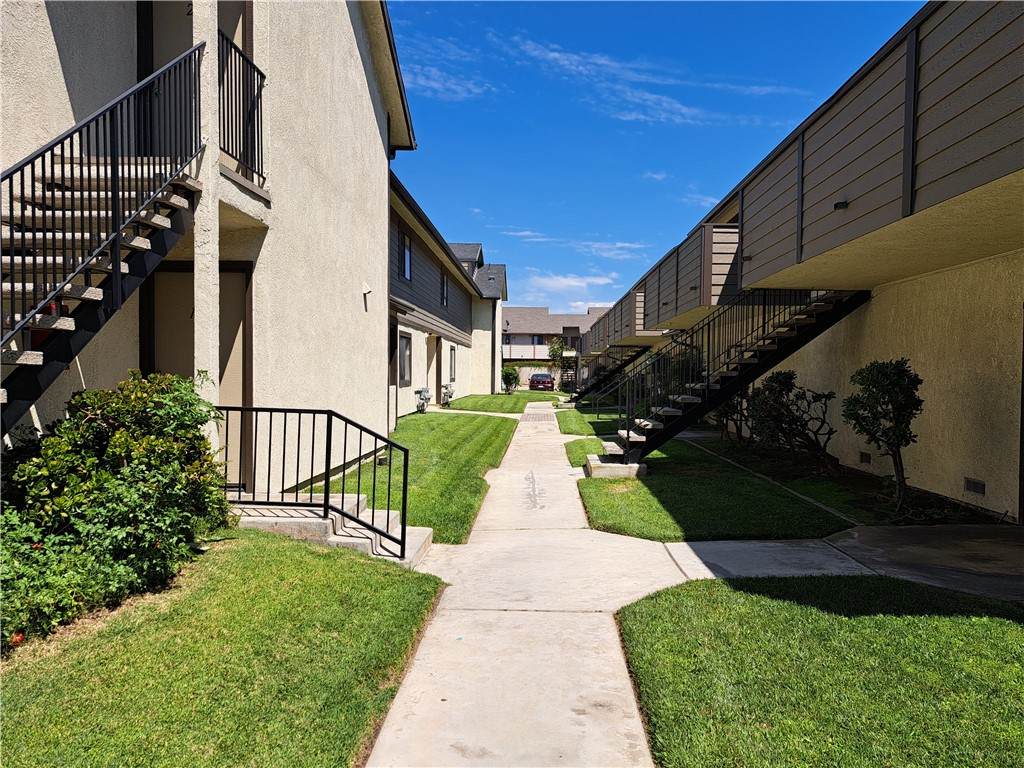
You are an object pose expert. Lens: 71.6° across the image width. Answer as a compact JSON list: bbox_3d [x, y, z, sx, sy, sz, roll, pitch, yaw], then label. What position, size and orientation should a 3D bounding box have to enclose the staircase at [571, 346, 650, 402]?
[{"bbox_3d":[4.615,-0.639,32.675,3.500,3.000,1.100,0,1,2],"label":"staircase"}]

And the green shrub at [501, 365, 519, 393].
[{"bbox_3d":[-0.090,-0.261,39.487,1.000,1.580,1.000,0,1,2],"label":"green shrub"}]

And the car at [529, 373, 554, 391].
[{"bbox_3d":[2.353,-0.024,55.612,1.850,1.440,4.700,0,1,2],"label":"car"}]

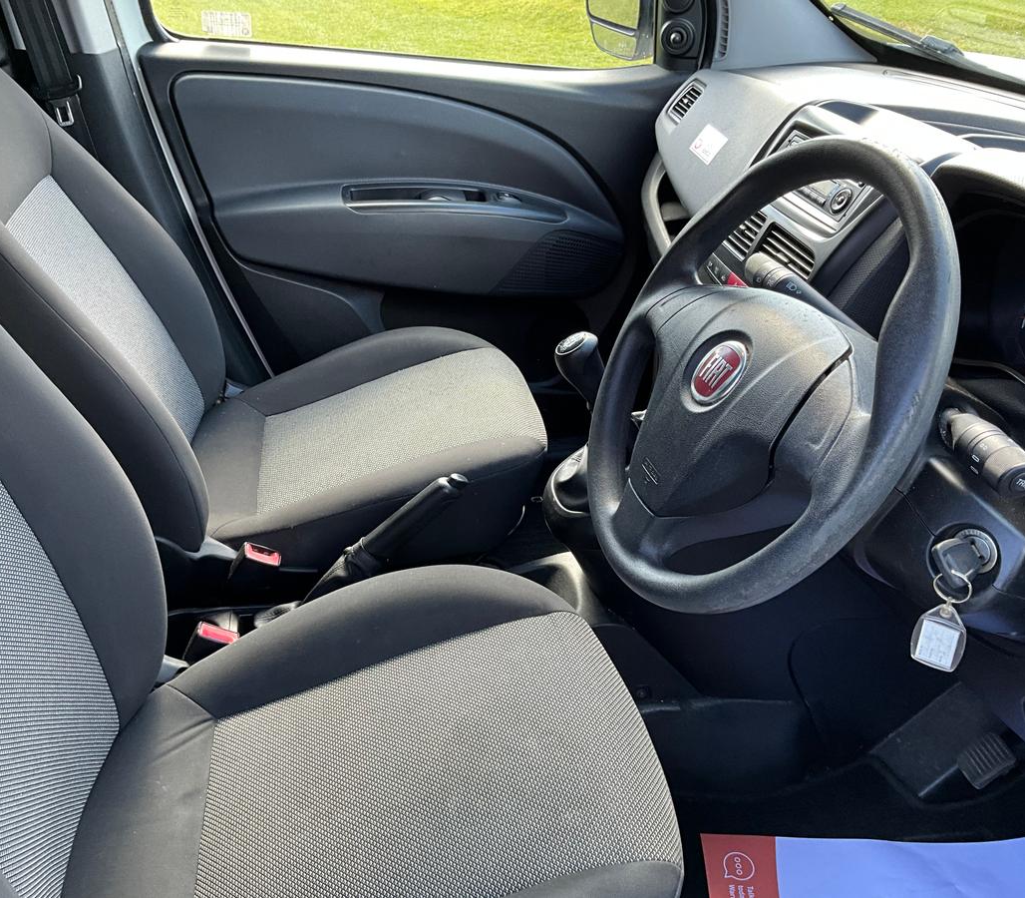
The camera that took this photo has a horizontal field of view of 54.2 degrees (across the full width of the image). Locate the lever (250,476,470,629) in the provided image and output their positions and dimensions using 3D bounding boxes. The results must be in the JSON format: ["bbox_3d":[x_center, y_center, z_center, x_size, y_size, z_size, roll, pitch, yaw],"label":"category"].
[{"bbox_3d":[-0.178,0.134,1.219,0.314,0.068,0.055,-36,32,6],"label":"lever"}]

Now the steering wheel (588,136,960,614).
[{"bbox_3d":[0.197,-0.053,0.787,0.100,0.380,0.380,20,21,-25],"label":"steering wheel"}]

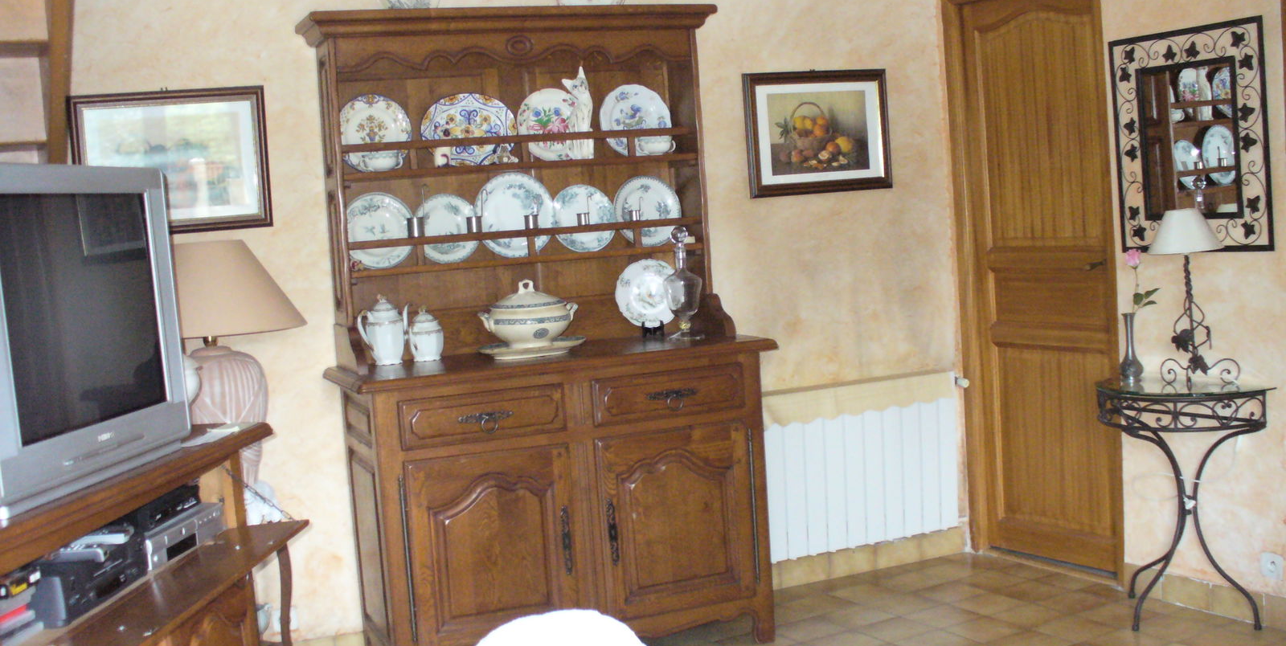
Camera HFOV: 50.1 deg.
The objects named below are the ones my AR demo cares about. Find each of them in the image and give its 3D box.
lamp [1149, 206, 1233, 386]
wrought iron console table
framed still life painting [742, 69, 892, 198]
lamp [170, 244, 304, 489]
[{"bbox_3d":[1.599,-0.069,4.060,0.240,0.530,0.250,-6,4,-28],"label":"lamp"},{"bbox_3d":[1.565,0.554,4.147,0.330,0.740,0.620,-6,4,-28],"label":"wrought iron console table"},{"bbox_3d":[0.645,-0.681,4.910,0.572,0.434,0.035,-6,4,-20],"label":"framed still life painting"},{"bbox_3d":[-1.220,0.155,3.908,0.540,0.775,0.540,-6,4,-20],"label":"lamp"}]

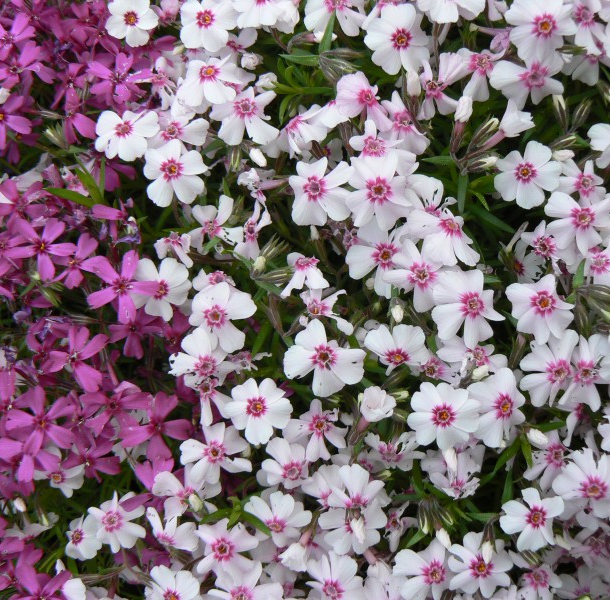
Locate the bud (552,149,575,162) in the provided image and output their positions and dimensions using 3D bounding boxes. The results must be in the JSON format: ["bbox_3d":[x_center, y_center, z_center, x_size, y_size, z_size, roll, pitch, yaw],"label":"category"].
[{"bbox_3d":[0.082,-0.046,0.265,0.008,0.004,0.004,-9,77,15],"label":"bud"}]

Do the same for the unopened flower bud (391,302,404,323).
[{"bbox_3d":[0.029,0.004,0.264,0.004,0.004,0.007,-6,66,0],"label":"unopened flower bud"}]

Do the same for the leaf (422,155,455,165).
[{"bbox_3d":[0.046,-0.049,0.288,0.012,0.003,0.002,-3,9,-6],"label":"leaf"}]

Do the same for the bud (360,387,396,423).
[{"bbox_3d":[0.023,0.033,0.260,0.011,0.011,0.011,15,54,-19],"label":"bud"}]

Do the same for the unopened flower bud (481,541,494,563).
[{"bbox_3d":[0.059,0.081,0.268,0.003,0.003,0.007,-1,38,12],"label":"unopened flower bud"}]

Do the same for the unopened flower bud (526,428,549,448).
[{"bbox_3d":[0.077,0.046,0.276,0.004,0.004,0.007,-52,47,2],"label":"unopened flower bud"}]

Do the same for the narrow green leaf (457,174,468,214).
[{"bbox_3d":[0.054,-0.036,0.286,0.003,0.002,0.014,1,87,11],"label":"narrow green leaf"}]

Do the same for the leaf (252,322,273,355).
[{"bbox_3d":[-0.015,0.013,0.290,0.003,0.013,0.002,24,11,-2],"label":"leaf"}]

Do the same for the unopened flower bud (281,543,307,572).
[{"bbox_3d":[-0.004,0.077,0.250,0.007,0.007,0.009,24,62,13],"label":"unopened flower bud"}]

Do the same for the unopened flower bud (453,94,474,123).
[{"bbox_3d":[0.050,-0.060,0.262,0.005,0.009,0.005,11,24,0],"label":"unopened flower bud"}]

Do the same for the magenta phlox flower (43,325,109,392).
[{"bbox_3d":[-0.071,0.018,0.260,0.021,0.007,0.022,-1,78,6],"label":"magenta phlox flower"}]

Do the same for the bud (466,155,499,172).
[{"bbox_3d":[0.057,-0.043,0.265,0.011,0.005,0.005,-13,76,15],"label":"bud"}]

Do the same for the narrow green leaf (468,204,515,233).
[{"bbox_3d":[0.064,-0.028,0.285,0.018,0.002,0.004,31,56,12],"label":"narrow green leaf"}]

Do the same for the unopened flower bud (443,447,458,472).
[{"bbox_3d":[0.048,0.053,0.275,0.003,0.003,0.008,-14,52,7],"label":"unopened flower bud"}]

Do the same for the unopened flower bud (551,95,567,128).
[{"bbox_3d":[0.083,-0.061,0.270,0.004,0.012,0.004,-14,21,0],"label":"unopened flower bud"}]

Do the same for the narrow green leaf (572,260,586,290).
[{"bbox_3d":[0.086,-0.008,0.260,0.004,0.010,0.002,18,18,0],"label":"narrow green leaf"}]

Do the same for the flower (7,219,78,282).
[{"bbox_3d":[-0.084,-0.016,0.266,0.021,0.007,0.021,0,72,-3],"label":"flower"}]

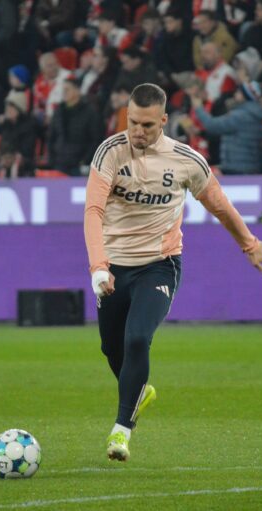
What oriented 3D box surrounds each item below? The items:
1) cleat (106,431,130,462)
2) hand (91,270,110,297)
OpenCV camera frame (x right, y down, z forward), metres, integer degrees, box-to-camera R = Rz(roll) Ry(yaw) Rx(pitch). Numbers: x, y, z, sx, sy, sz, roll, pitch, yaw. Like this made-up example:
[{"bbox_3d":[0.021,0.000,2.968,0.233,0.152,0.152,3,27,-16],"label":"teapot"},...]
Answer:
[{"bbox_3d":[-0.059,0.837,36.450,0.105,0.120,0.285,9,-9,7],"label":"cleat"},{"bbox_3d":[-0.128,0.121,36.600,0.095,0.120,0.105,0,1,6],"label":"hand"}]

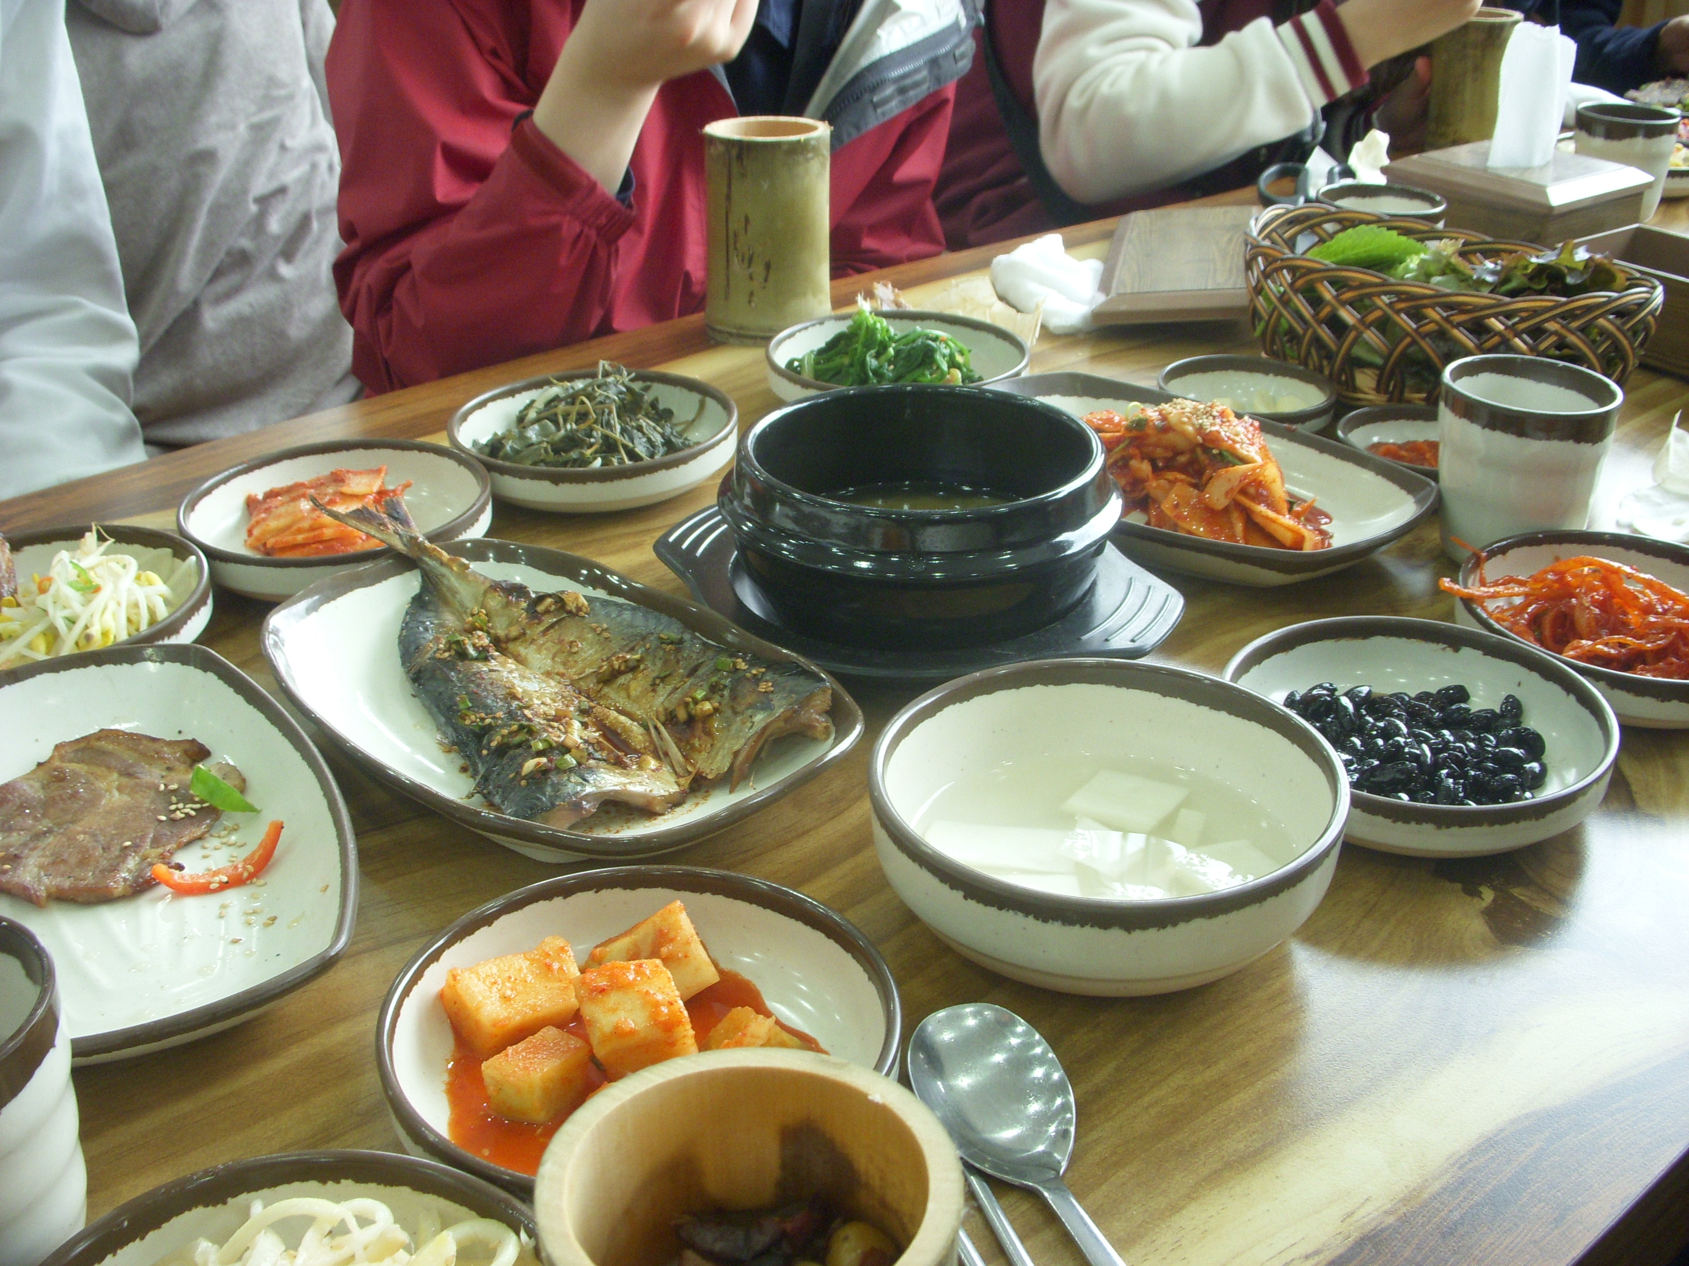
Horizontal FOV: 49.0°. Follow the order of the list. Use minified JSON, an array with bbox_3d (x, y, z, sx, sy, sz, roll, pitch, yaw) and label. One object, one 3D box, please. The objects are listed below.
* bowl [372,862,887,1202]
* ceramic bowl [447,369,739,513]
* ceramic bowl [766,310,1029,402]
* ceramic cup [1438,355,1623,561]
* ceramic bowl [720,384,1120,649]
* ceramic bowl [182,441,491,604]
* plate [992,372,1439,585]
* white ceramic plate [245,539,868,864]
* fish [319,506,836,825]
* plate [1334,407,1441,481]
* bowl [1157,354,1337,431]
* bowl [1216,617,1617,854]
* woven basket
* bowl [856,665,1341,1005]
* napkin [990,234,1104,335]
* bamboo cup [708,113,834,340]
[{"bbox_3d":[-0.057,0.118,0.521,0.141,0.031,0.141,-1,27,0],"label":"bowl"},{"bbox_3d":[-0.125,-0.093,0.927,0.143,0.031,0.143,-1,27,0],"label":"ceramic bowl"},{"bbox_3d":[0.029,-0.140,1.019,0.143,0.031,0.143,-1,27,0],"label":"ceramic bowl"},{"bbox_3d":[0.300,-0.073,0.825,0.075,0.081,0.075,10,29,19],"label":"ceramic cup"},{"bbox_3d":[0.032,-0.048,0.776,0.164,0.071,0.164,0,27,0],"label":"ceramic bowl"},{"bbox_3d":[-0.233,-0.049,0.860,0.140,0.031,0.140,0,27,0],"label":"ceramic bowl"},{"bbox_3d":[0.149,-0.071,0.886,0.255,0.031,0.151,22,35,37],"label":"plate"},{"bbox_3d":[-0.115,0.027,0.698,0.263,0.031,0.156,21,34,36],"label":"white ceramic plate"},{"bbox_3d":[-0.120,0.007,0.701,0.250,0.041,0.140,23,35,38],"label":"fish"},{"bbox_3d":[0.286,-0.084,0.911,0.088,0.028,0.088,0,27,0],"label":"plate"},{"bbox_3d":[0.210,-0.119,0.975,0.090,0.027,0.090,6,28,11],"label":"bowl"},{"bbox_3d":[0.202,0.038,0.665,0.138,0.030,0.138,0,27,0],"label":"bowl"},{"bbox_3d":[0.321,-0.176,1.032,0.235,0.075,0.125,24,36,39],"label":"woven basket"},{"bbox_3d":[0.084,0.065,0.599,0.148,0.050,0.148,0,27,0],"label":"bowl"},{"bbox_3d":[0.128,-0.217,1.147,0.071,0.045,0.065,3,27,6],"label":"napkin"},{"bbox_3d":[-0.045,-0.242,1.117,0.074,0.119,0.074,-1,27,-2],"label":"bamboo cup"}]

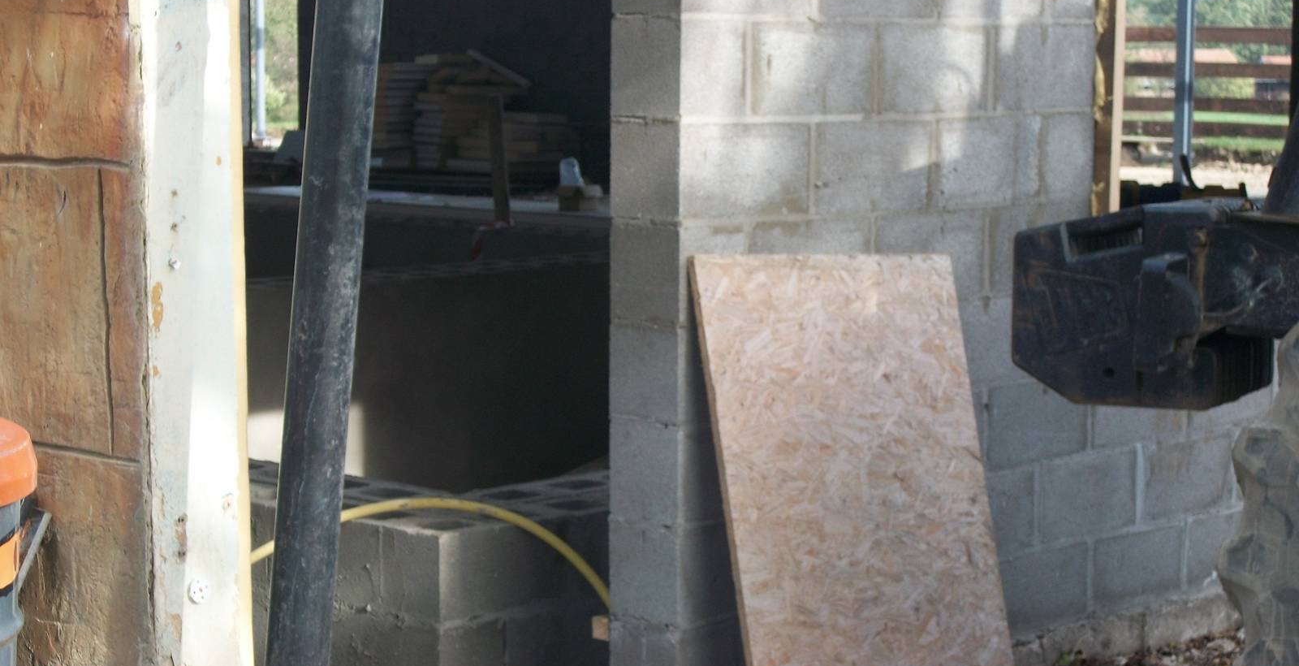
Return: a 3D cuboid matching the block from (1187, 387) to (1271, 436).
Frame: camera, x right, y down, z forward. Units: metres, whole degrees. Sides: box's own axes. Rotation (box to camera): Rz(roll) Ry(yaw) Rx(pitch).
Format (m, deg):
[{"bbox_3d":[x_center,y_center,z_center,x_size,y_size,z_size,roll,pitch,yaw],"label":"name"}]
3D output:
[{"bbox_3d":[1.537,0.145,8.085,0.215,0.215,0.440,6,9,43],"label":"block"}]

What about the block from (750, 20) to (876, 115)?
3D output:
[{"bbox_3d":[0.301,-0.618,6.734,0.215,0.215,0.440,6,8,44],"label":"block"}]

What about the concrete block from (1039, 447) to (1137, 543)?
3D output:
[{"bbox_3d":[1.071,0.419,7.624,0.215,0.215,0.440,6,9,43],"label":"concrete block"}]

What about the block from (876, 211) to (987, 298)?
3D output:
[{"bbox_3d":[0.609,-0.199,7.060,0.215,0.215,0.440,6,8,43],"label":"block"}]

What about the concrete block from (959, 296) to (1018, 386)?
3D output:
[{"bbox_3d":[0.763,0.009,7.246,0.215,0.215,0.440,6,8,43],"label":"concrete block"}]

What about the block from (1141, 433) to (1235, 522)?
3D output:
[{"bbox_3d":[1.387,0.391,7.979,0.215,0.215,0.440,6,8,44],"label":"block"}]

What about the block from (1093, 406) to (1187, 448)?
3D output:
[{"bbox_3d":[1.232,0.184,7.795,0.215,0.215,0.440,6,8,44],"label":"block"}]

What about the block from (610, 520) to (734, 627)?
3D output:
[{"bbox_3d":[0.140,0.519,6.688,0.215,0.215,0.440,6,8,44],"label":"block"}]

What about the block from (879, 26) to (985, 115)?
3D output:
[{"bbox_3d":[0.610,-0.649,7.016,0.215,0.215,0.440,6,9,43],"label":"block"}]

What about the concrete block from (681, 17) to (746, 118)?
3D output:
[{"bbox_3d":[0.067,-0.590,6.449,0.215,0.215,0.215,6,9,43],"label":"concrete block"}]

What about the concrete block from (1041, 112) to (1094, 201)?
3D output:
[{"bbox_3d":[1.001,-0.463,7.483,0.215,0.215,0.213,6,8,44],"label":"concrete block"}]

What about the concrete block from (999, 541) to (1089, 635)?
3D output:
[{"bbox_3d":[0.914,0.659,7.486,0.215,0.215,0.440,6,9,43],"label":"concrete block"}]

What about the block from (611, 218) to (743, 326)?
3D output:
[{"bbox_3d":[0.065,-0.143,6.498,0.215,0.215,0.215,6,9,43],"label":"block"}]

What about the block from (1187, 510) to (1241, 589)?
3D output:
[{"bbox_3d":[1.542,0.601,8.164,0.215,0.215,0.440,6,8,44],"label":"block"}]

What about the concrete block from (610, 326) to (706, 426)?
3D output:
[{"bbox_3d":[0.140,0.073,6.599,0.215,0.215,0.440,6,8,43],"label":"concrete block"}]

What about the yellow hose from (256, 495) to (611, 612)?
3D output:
[{"bbox_3d":[-0.495,0.495,6.500,0.950,0.280,0.220,-3,7,-31],"label":"yellow hose"}]

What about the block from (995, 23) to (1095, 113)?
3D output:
[{"bbox_3d":[0.923,-0.678,7.336,0.215,0.215,0.440,6,8,43],"label":"block"}]

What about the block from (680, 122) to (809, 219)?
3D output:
[{"bbox_3d":[0.144,-0.375,6.554,0.215,0.215,0.440,6,9,43],"label":"block"}]

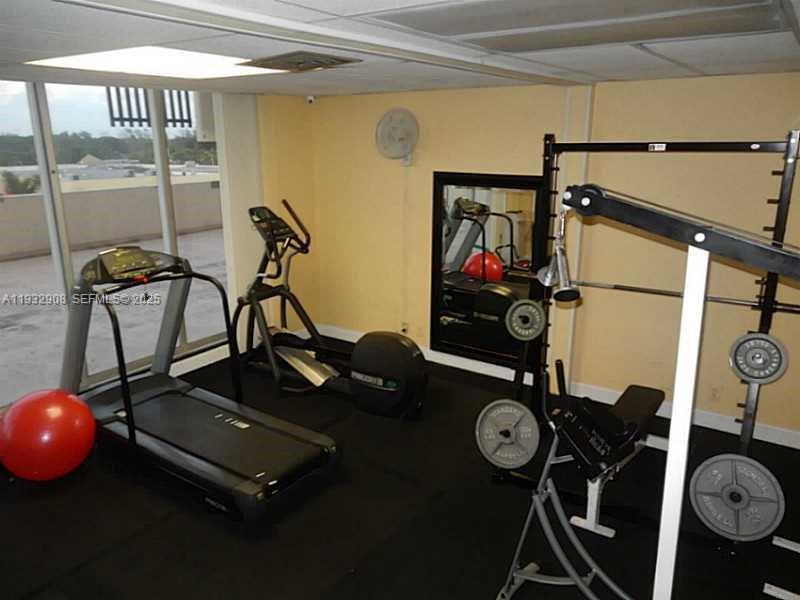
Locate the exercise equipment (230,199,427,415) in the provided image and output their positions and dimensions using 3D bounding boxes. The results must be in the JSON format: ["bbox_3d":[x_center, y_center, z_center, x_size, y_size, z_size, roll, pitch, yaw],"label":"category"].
[{"bbox_3d":[-0.644,0.006,4.813,2.033,1.530,0.706,10,20,31],"label":"exercise equipment"}]

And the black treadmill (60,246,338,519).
[{"bbox_3d":[-1.422,0.360,3.882,2.054,1.402,0.845,10,20,31],"label":"black treadmill"}]

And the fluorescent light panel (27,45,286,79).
[{"bbox_3d":[-1.092,-1.210,2.890,0.961,0.080,1.092,10,20,31],"label":"fluorescent light panel"}]

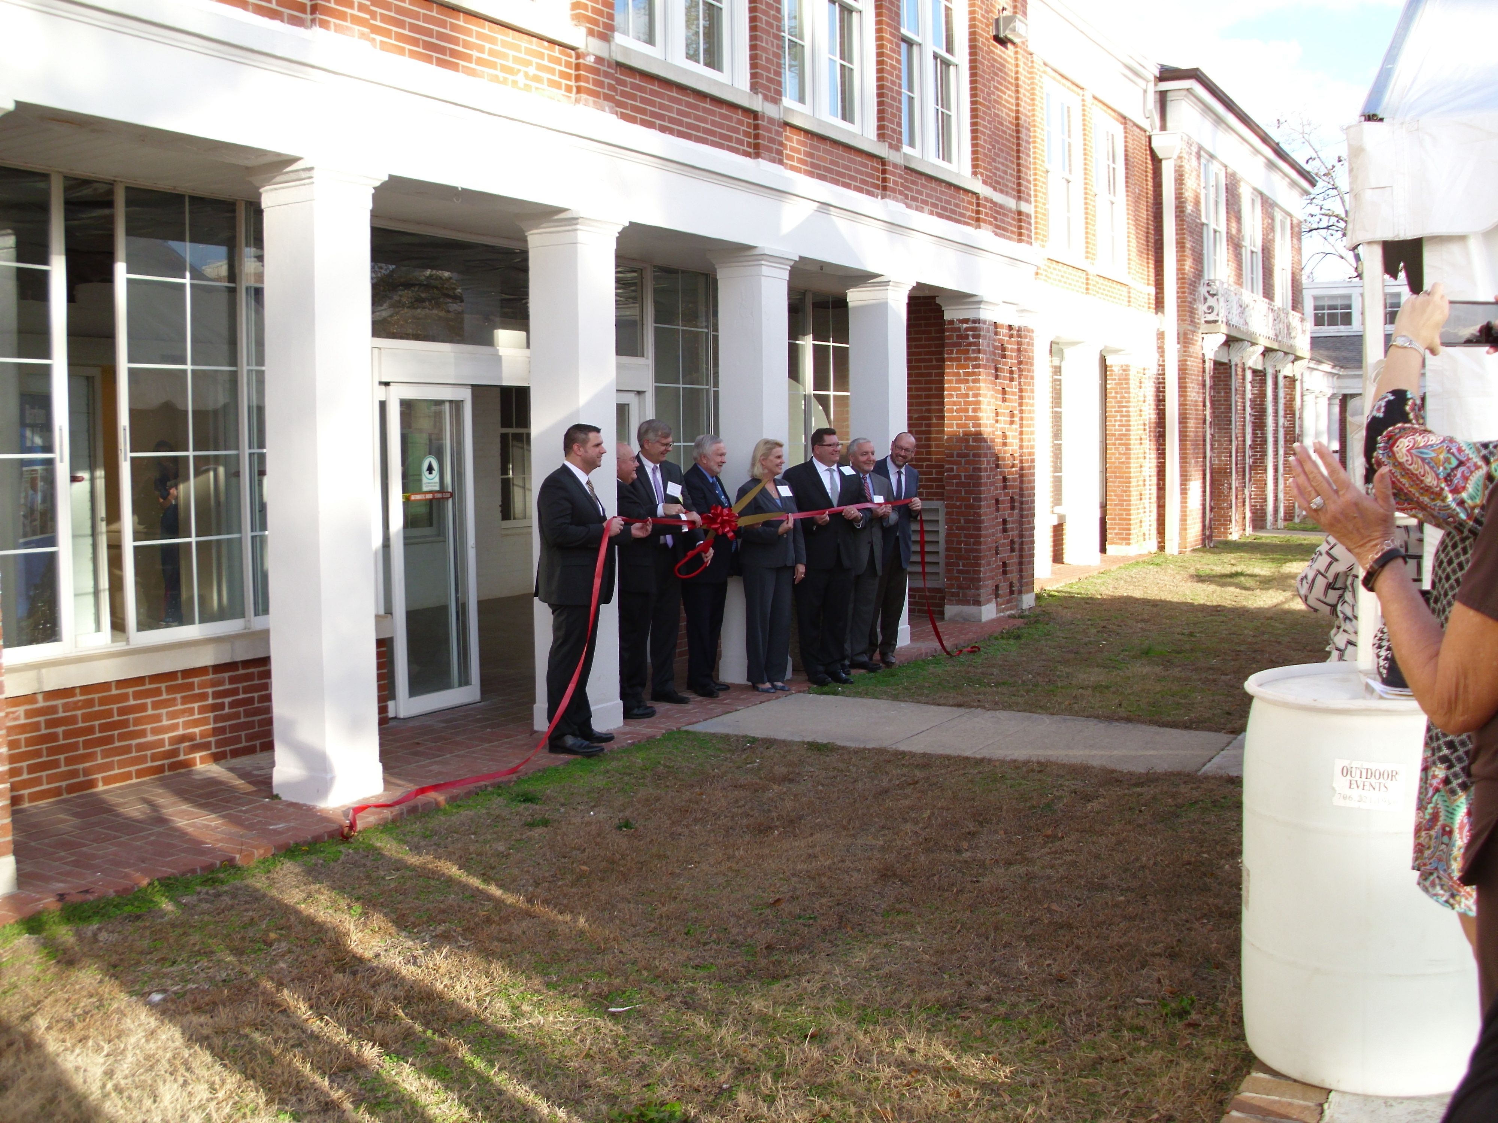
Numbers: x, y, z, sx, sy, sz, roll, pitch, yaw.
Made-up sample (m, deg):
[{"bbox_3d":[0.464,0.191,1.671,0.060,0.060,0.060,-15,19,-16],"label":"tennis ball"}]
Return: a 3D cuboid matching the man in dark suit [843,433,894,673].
[{"bbox_3d":[0.891,-0.057,12.059,0.500,1.705,0.380,-4,6,-44],"label":"man in dark suit"}]

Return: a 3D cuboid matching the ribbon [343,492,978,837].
[{"bbox_3d":[0.026,0.324,10.297,0.420,1.360,7.100,2,5,29],"label":"ribbon"}]

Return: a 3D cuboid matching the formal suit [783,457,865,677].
[{"bbox_3d":[0.537,0.035,11.619,0.370,1.560,0.570,4,6,45],"label":"formal suit"}]

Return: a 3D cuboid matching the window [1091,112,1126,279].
[{"bbox_3d":[5.063,-5.096,23.100,0.130,2.200,1.560,2,5,29],"label":"window"}]

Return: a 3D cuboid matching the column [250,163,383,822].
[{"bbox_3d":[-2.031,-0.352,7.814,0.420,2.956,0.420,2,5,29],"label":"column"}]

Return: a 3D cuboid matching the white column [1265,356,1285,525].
[{"bbox_3d":[9.559,-2.187,29.856,0.300,3.227,0.180,2,5,29],"label":"white column"}]

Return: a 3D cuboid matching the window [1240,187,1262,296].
[{"bbox_3d":[8.748,-5.464,28.600,0.130,2.030,1.650,2,5,29],"label":"window"}]

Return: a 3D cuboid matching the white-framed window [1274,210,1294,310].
[{"bbox_3d":[10.758,-6.015,33.078,0.150,2.200,1.700,2,5,29],"label":"white-framed window"}]

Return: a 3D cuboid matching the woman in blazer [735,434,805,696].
[{"bbox_3d":[0.152,0.019,11.220,0.460,1.710,0.320,-4,6,-42],"label":"woman in blazer"}]

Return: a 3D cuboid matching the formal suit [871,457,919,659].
[{"bbox_3d":[1.073,-0.036,12.620,0.490,1.520,0.340,-2,5,-27],"label":"formal suit"}]

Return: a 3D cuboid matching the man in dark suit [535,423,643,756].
[{"bbox_3d":[-0.881,0.141,8.998,0.460,1.785,0.520,1,4,16],"label":"man in dark suit"}]

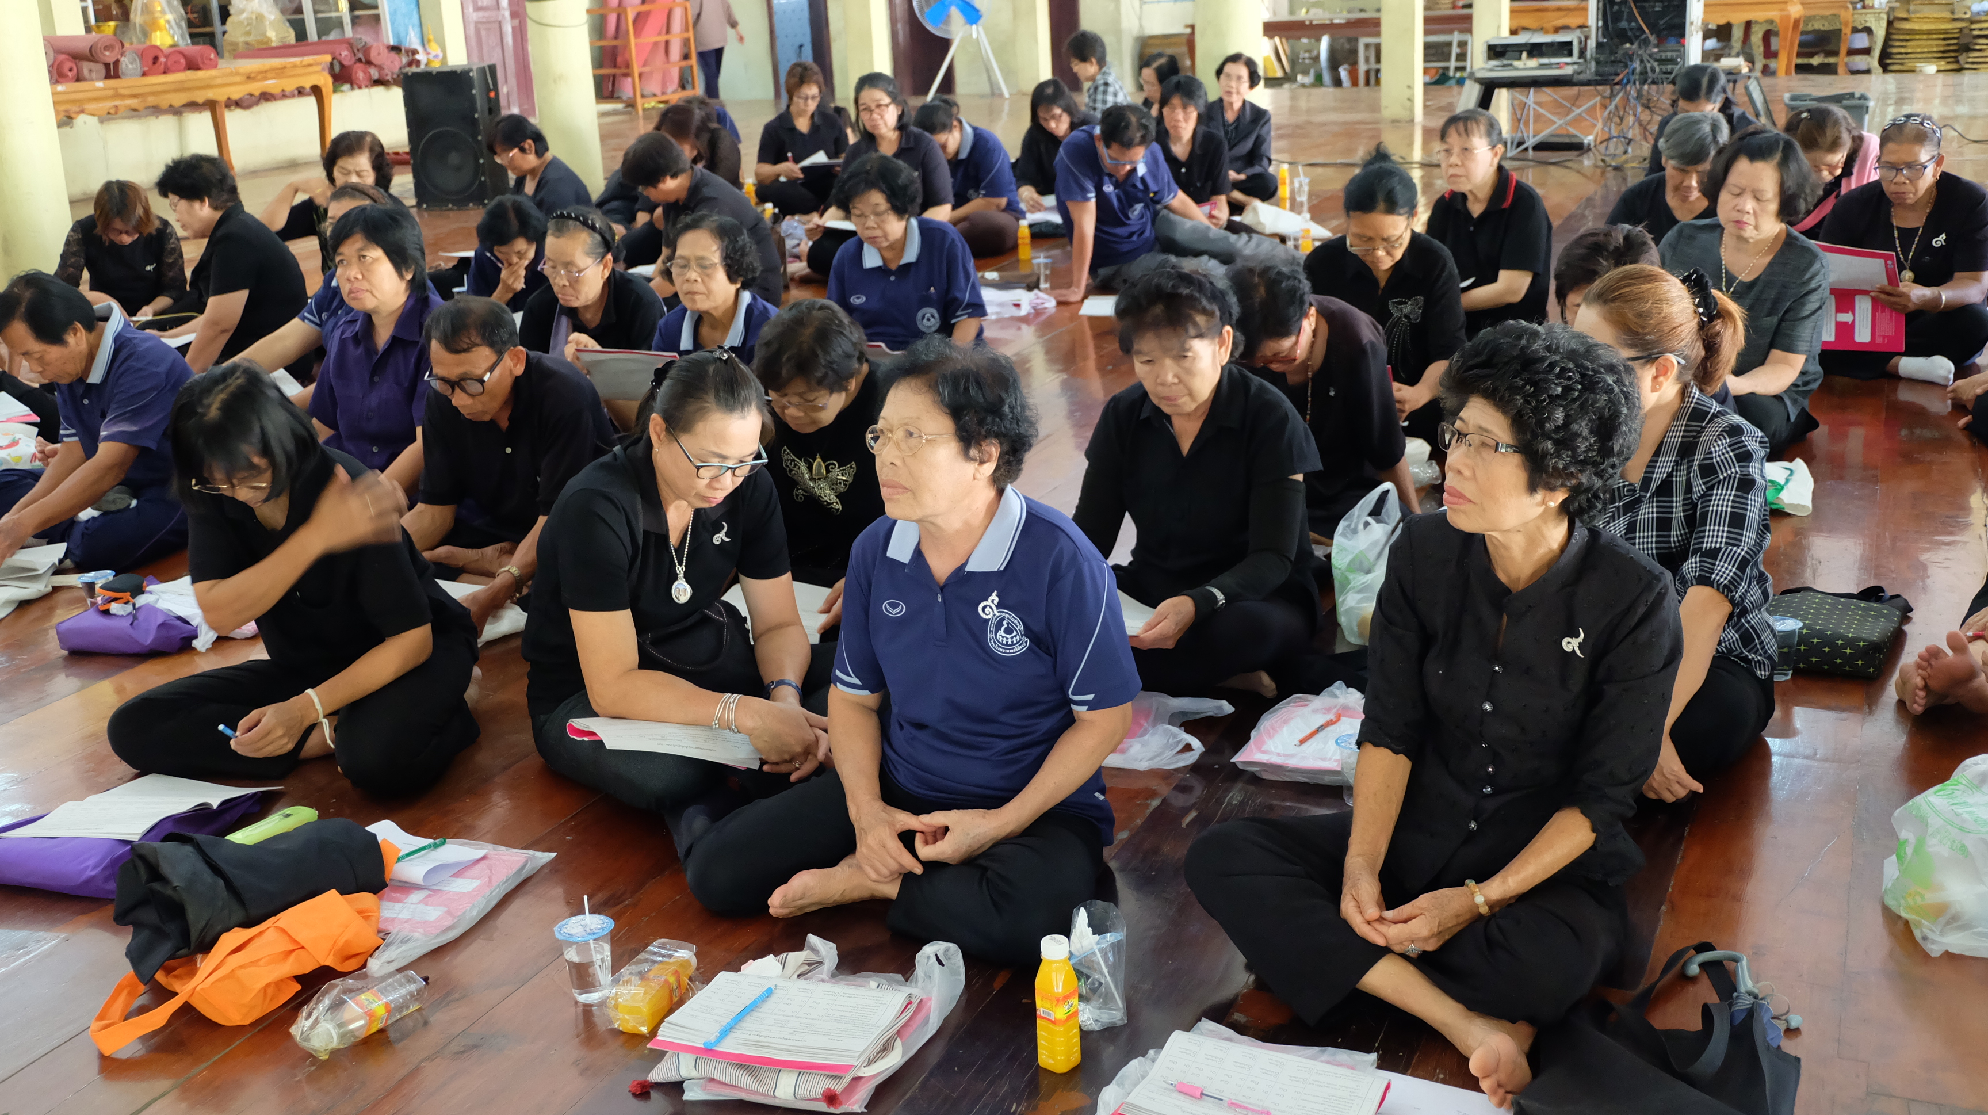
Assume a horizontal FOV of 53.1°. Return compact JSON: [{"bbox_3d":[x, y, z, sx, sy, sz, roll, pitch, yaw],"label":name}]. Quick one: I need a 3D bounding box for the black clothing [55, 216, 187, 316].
[{"bbox_3d":[-3.291,-1.084,7.500,0.460,0.420,0.330,-8,17,-17],"label":"black clothing"}]

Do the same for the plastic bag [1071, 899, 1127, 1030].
[{"bbox_3d":[0.138,0.522,2.558,0.074,0.165,0.070,-2,17,5],"label":"plastic bag"}]

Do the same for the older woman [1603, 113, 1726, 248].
[{"bbox_3d":[2.038,-0.942,5.908,0.580,0.750,0.570,1,17,15],"label":"older woman"}]

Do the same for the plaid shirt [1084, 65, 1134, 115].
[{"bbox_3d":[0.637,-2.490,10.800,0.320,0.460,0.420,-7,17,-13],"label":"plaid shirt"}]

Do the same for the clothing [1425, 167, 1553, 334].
[{"bbox_3d":[1.444,-0.888,5.826,0.430,0.530,0.310,11,22,39],"label":"clothing"}]

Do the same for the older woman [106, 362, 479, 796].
[{"bbox_3d":[-1.322,-0.021,3.817,0.690,0.745,0.580,6,19,27],"label":"older woman"}]

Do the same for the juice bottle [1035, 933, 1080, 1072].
[{"bbox_3d":[0.078,0.557,2.499,0.045,0.170,0.045,-17,22,-39],"label":"juice bottle"}]

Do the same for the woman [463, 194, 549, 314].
[{"bbox_3d":[-1.360,-0.672,5.624,0.560,0.700,0.580,-2,17,3],"label":"woman"}]

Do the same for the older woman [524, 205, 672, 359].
[{"bbox_3d":[-1.064,-0.516,5.352,0.640,0.780,0.620,2,17,15],"label":"older woman"}]

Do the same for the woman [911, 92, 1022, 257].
[{"bbox_3d":[-0.131,-1.602,8.603,0.580,0.720,0.570,-14,20,-31],"label":"woman"}]

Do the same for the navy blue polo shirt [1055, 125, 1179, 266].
[{"bbox_3d":[0.452,-1.305,7.226,0.450,0.530,0.350,-6,17,-10],"label":"navy blue polo shirt"}]

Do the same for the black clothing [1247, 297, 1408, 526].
[{"bbox_3d":[0.705,-0.353,4.288,0.440,0.460,0.400,5,18,26],"label":"black clothing"}]

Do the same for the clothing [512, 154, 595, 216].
[{"bbox_3d":[-1.856,-1.463,8.407,0.380,0.470,0.440,-13,19,-30],"label":"clothing"}]

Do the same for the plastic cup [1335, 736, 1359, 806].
[{"bbox_3d":[0.588,0.346,3.174,0.079,0.105,0.079,-3,17,1],"label":"plastic cup"}]

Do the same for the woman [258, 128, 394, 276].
[{"bbox_3d":[-2.585,-1.316,8.048,0.600,0.820,0.600,-4,17,-5],"label":"woman"}]

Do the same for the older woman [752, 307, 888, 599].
[{"bbox_3d":[-0.298,-0.145,3.821,0.570,0.700,0.560,4,18,21],"label":"older woman"}]

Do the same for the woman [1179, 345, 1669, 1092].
[{"bbox_3d":[0.572,0.126,2.477,0.590,0.790,0.660,5,18,24],"label":"woman"}]

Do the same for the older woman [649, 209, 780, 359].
[{"bbox_3d":[-0.653,-0.454,4.708,0.580,0.740,0.600,4,18,22],"label":"older woman"}]

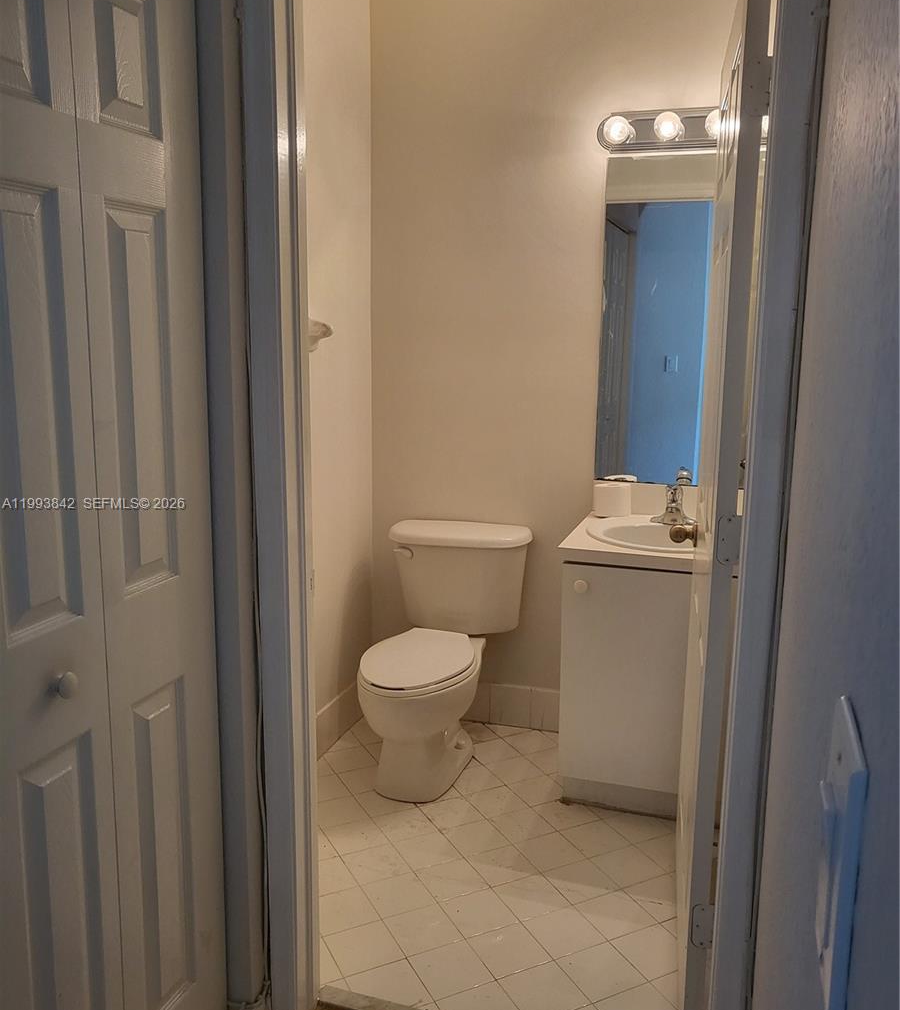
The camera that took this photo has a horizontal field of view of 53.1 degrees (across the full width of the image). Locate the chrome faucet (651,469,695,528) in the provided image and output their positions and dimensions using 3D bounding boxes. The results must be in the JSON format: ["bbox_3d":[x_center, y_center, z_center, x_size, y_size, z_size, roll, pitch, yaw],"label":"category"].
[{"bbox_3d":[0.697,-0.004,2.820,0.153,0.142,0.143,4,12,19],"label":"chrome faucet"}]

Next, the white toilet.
[{"bbox_3d":[-0.052,0.506,2.944,0.524,0.750,0.725,4,12,19],"label":"white toilet"}]

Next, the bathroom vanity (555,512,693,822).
[{"bbox_3d":[0.658,0.496,2.802,0.557,0.832,0.565,4,12,19],"label":"bathroom vanity"}]

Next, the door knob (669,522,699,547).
[{"bbox_3d":[0.586,0.075,2.278,0.064,0.060,0.060,3,11,13],"label":"door knob"}]

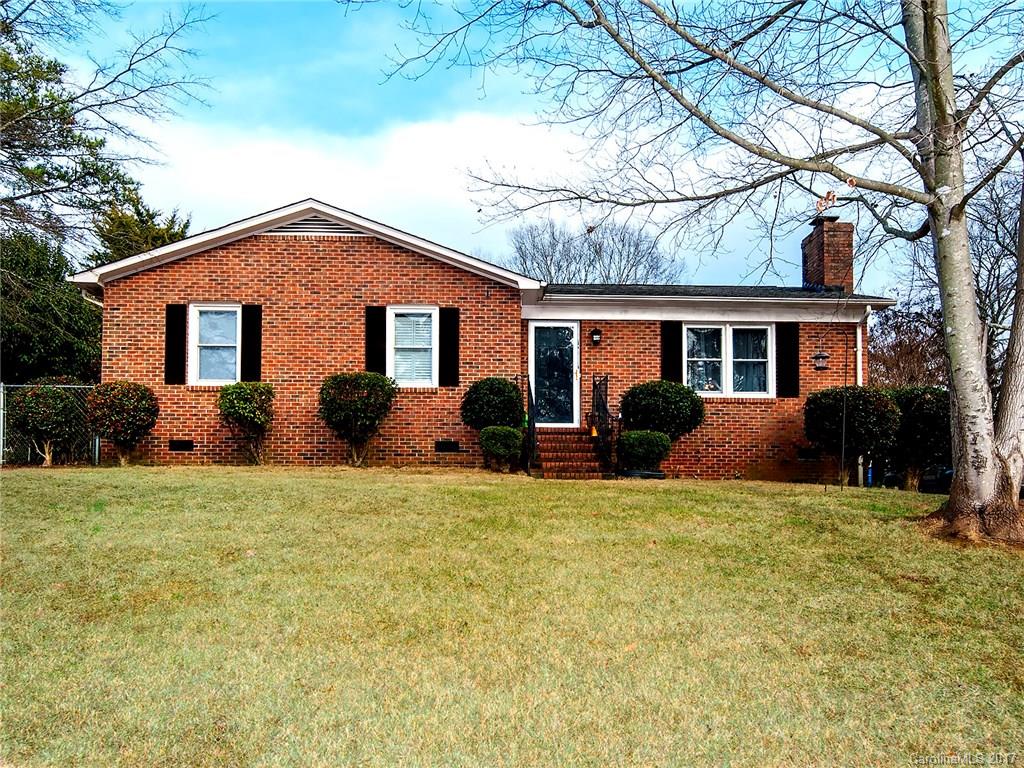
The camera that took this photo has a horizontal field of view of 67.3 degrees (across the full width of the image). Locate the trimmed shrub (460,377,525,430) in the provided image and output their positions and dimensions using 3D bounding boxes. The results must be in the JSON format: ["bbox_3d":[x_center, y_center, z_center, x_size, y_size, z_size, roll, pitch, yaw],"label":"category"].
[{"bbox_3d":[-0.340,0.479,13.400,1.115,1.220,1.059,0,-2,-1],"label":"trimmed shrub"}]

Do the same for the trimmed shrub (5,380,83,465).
[{"bbox_3d":[-8.084,0.700,13.300,1.314,1.453,1.249,0,-2,-1],"label":"trimmed shrub"}]

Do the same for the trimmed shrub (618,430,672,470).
[{"bbox_3d":[2.343,1.176,13.500,0.948,0.720,0.853,0,-2,-1],"label":"trimmed shrub"}]

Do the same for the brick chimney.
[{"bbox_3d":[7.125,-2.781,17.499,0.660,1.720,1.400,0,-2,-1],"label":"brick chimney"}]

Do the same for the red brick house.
[{"bbox_3d":[-0.407,-0.591,18.088,15.046,5.005,9.000,0,-2,-1],"label":"red brick house"}]

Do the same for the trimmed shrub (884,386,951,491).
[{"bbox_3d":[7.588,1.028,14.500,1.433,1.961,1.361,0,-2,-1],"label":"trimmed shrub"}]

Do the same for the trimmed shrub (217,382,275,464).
[{"bbox_3d":[-4.660,0.700,13.450,1.014,1.452,0.964,0,-2,-1],"label":"trimmed shrub"}]

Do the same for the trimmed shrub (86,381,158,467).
[{"bbox_3d":[-6.761,0.677,13.350,1.250,1.475,1.187,0,-2,-1],"label":"trimmed shrub"}]

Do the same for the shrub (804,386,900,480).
[{"bbox_3d":[6.309,0.945,14.250,1.779,1.797,1.601,0,-2,-1],"label":"shrub"}]

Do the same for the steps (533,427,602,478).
[{"bbox_3d":[0.944,1.228,13.964,1.250,0.800,2.000,0,-2,-1],"label":"steps"}]

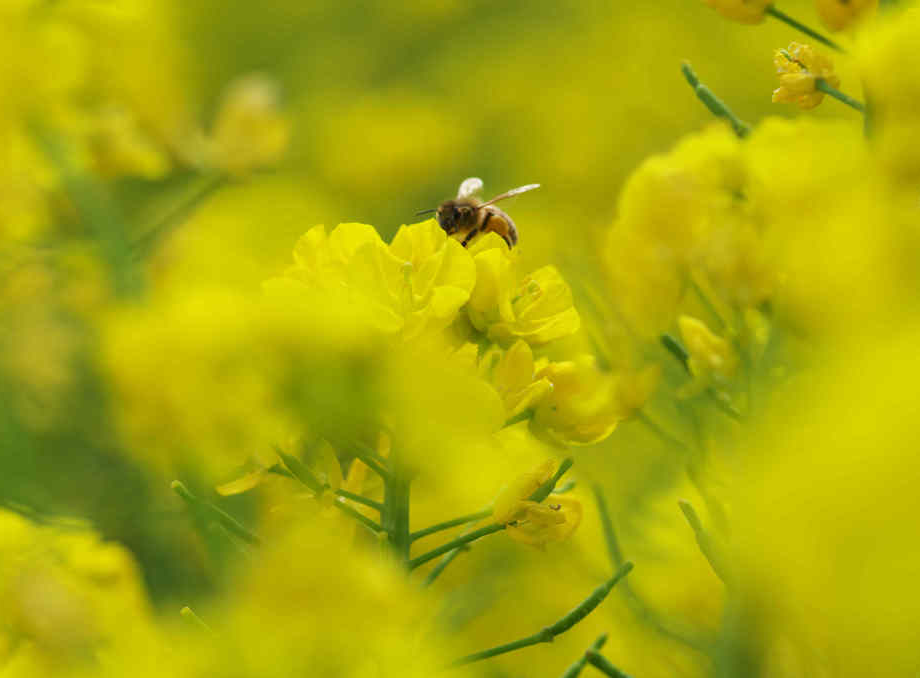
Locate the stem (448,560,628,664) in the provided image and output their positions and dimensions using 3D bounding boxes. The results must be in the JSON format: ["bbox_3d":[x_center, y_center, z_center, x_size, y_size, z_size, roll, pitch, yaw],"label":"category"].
[{"bbox_3d":[0.011,0.037,0.570,0.028,0.004,0.003,-29,0,0],"label":"stem"}]

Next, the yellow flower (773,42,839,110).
[{"bbox_3d":[0.046,-0.035,0.572,0.009,0.009,0.009,3,7,22],"label":"yellow flower"}]

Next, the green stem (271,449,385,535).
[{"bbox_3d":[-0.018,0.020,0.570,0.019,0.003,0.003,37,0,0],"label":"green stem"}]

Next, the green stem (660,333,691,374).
[{"bbox_3d":[0.030,0.002,0.585,0.002,0.007,0.002,-36,0,0],"label":"green stem"}]

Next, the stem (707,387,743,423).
[{"bbox_3d":[0.037,0.009,0.588,0.007,0.002,0.002,41,0,0],"label":"stem"}]

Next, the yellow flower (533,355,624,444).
[{"bbox_3d":[0.016,0.008,0.572,0.012,0.012,0.011,-3,8,-27],"label":"yellow flower"}]

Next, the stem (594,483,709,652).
[{"bbox_3d":[0.027,0.032,0.600,0.005,0.028,0.004,-34,0,0],"label":"stem"}]

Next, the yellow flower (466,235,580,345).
[{"bbox_3d":[0.009,-0.007,0.570,0.015,0.015,0.013,-3,7,-21],"label":"yellow flower"}]

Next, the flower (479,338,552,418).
[{"bbox_3d":[0.007,0.005,0.570,0.011,0.011,0.010,-4,8,-30],"label":"flower"}]

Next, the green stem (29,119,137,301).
[{"bbox_3d":[-0.057,-0.020,0.650,0.004,0.028,0.004,-27,0,0],"label":"green stem"}]

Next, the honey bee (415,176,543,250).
[{"bbox_3d":[0.002,-0.017,0.568,0.014,0.009,0.010,9,0,-34],"label":"honey bee"}]

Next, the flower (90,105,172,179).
[{"bbox_3d":[-0.050,-0.030,0.645,0.012,0.011,0.011,0,7,0],"label":"flower"}]

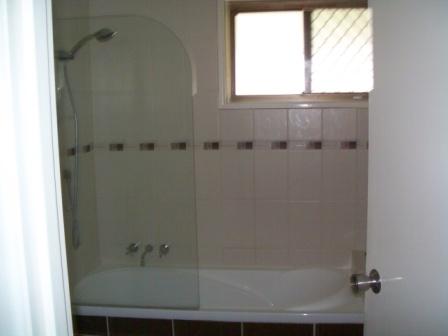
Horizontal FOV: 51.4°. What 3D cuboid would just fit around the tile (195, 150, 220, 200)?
[{"bbox_3d":[-0.109,0.043,2.826,0.184,0.300,0.010,0,7,6],"label":"tile"}]

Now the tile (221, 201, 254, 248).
[{"bbox_3d":[0.087,0.340,2.844,0.200,0.300,0.010,0,7,6],"label":"tile"}]

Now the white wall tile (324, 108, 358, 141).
[{"bbox_3d":[0.677,-0.253,2.720,0.200,0.180,0.010,0,5,7],"label":"white wall tile"}]

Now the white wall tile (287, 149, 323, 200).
[{"bbox_3d":[0.480,0.041,2.769,0.200,0.300,0.010,0,7,6],"label":"white wall tile"}]

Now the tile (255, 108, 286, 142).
[{"bbox_3d":[0.277,-0.255,2.753,0.200,0.188,0.010,0,7,6],"label":"tile"}]

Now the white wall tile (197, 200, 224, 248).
[{"bbox_3d":[-0.115,0.347,2.868,0.200,0.298,0.010,0,5,7],"label":"white wall tile"}]

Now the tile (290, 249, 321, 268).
[{"bbox_3d":[0.488,0.542,2.831,0.200,0.110,0.010,0,7,6],"label":"tile"}]

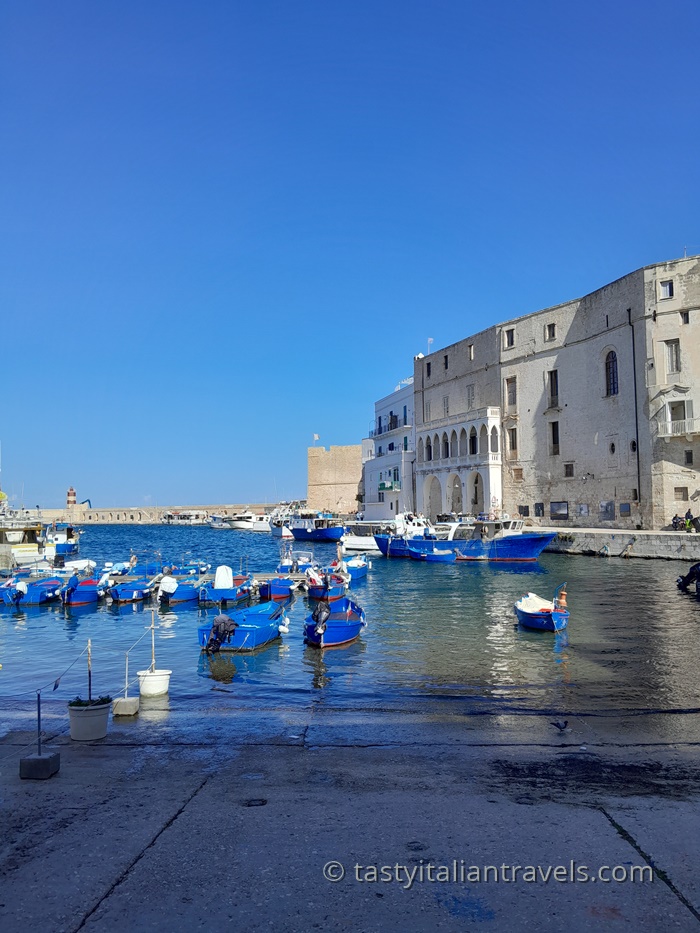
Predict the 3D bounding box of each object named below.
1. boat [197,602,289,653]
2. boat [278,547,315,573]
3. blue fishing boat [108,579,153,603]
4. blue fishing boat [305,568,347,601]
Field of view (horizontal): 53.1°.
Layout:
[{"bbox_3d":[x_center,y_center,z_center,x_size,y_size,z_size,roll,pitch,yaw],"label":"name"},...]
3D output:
[{"bbox_3d":[-2.401,3.823,17.382,1.550,0.900,4.300,-1,-4,11],"label":"boat"},{"bbox_3d":[-2.299,4.669,33.957,1.800,1.500,5.000,-1,-4,3],"label":"boat"},{"bbox_3d":[-8.028,4.571,26.252,1.500,0.750,4.000,0,-4,0],"label":"blue fishing boat"},{"bbox_3d":[-0.751,4.376,26.230,1.500,1.000,4.200,0,-4,0],"label":"blue fishing boat"}]

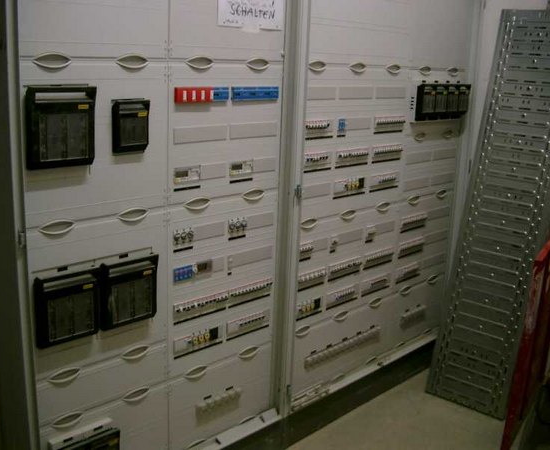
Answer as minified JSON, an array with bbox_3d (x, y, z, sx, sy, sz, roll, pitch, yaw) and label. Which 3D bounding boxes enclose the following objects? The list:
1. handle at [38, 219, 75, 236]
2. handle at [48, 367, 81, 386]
[{"bbox_3d":[-0.601,0.008,1.774,0.020,0.036,0.103,16,20,43],"label":"handle"},{"bbox_3d":[-0.618,0.446,1.886,0.020,0.036,0.101,16,20,43],"label":"handle"}]

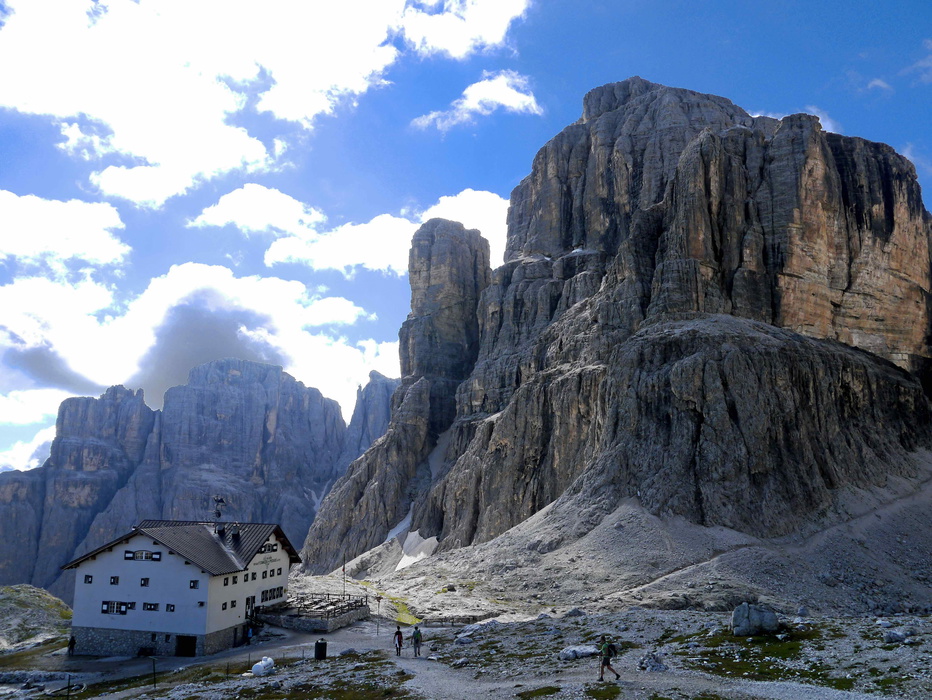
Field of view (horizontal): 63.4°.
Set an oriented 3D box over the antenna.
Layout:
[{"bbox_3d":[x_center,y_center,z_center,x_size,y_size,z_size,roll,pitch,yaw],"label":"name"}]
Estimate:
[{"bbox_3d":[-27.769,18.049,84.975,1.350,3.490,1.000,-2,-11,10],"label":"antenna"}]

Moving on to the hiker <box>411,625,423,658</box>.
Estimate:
[{"bbox_3d":[-3.020,17.801,45.984,0.620,1.740,0.550,3,-11,-12],"label":"hiker"}]

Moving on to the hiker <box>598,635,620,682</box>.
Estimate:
[{"bbox_3d":[5.807,12.543,30.659,0.950,1.740,0.580,-1,-11,9],"label":"hiker"}]

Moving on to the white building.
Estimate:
[{"bbox_3d":[-30.262,25.405,82.698,17.930,12.580,17.810,-3,-11,16],"label":"white building"}]

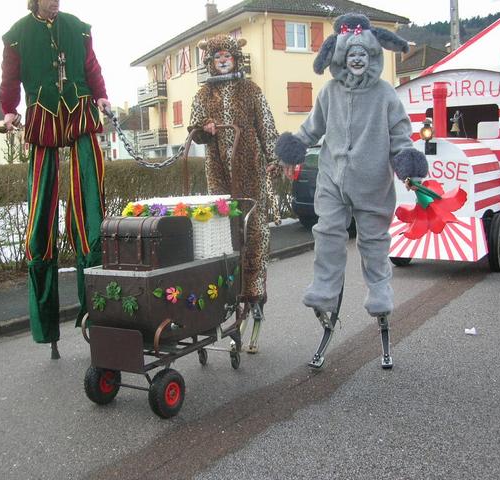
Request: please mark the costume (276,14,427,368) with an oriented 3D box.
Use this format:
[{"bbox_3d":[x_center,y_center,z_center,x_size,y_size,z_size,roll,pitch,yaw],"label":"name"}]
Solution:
[{"bbox_3d":[0.640,-0.256,4.040,0.880,2.200,0.580,1,8,13],"label":"costume"}]

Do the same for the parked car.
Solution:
[{"bbox_3d":[2.439,-1.017,11.736,1.720,1.480,4.100,4,9,30],"label":"parked car"}]

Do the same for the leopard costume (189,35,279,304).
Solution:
[{"bbox_3d":[-0.098,-0.441,4.379,0.600,1.830,0.520,0,8,9],"label":"leopard costume"}]

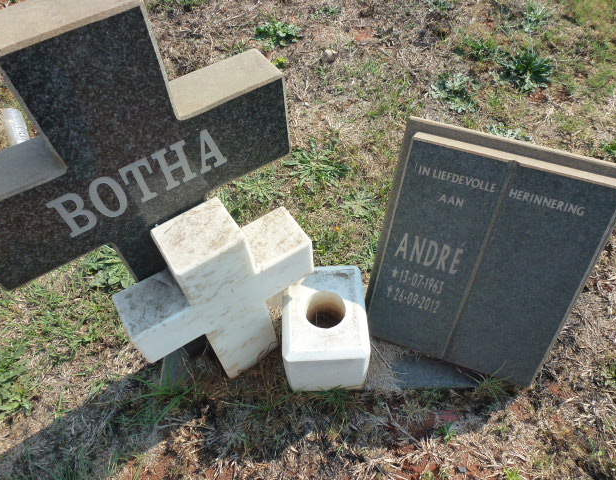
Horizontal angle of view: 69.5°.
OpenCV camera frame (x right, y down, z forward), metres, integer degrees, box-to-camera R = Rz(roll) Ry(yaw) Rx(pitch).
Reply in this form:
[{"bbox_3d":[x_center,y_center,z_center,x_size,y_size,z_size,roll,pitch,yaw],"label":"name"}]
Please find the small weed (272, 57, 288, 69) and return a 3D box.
[{"bbox_3d":[-0.151,-0.922,2.309,0.084,0.034,0.072,-6,53,-1],"label":"small weed"}]

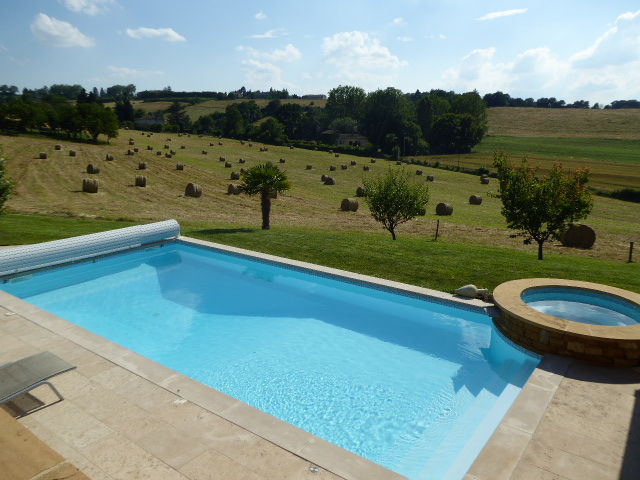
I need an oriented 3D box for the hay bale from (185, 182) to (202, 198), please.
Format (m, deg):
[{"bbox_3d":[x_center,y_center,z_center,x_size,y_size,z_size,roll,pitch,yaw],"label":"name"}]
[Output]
[{"bbox_3d":[-13.060,-5.119,51.626,1.280,1.250,1.200,8,15,28],"label":"hay bale"}]

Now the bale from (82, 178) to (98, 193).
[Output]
[{"bbox_3d":[-22.894,-5.343,49.877,1.200,1.250,1.280,-8,16,-32],"label":"bale"}]

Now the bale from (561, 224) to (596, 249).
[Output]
[{"bbox_3d":[14.301,-0.198,27.691,1.280,1.250,1.200,0,13,-2],"label":"bale"}]

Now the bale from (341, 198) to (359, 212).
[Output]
[{"bbox_3d":[3.131,-3.570,52.050,1.200,1.250,1.280,-10,17,-37],"label":"bale"}]

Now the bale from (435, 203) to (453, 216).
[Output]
[{"bbox_3d":[13.385,-3.257,53.507,1.200,1.250,1.280,-10,17,-36],"label":"bale"}]

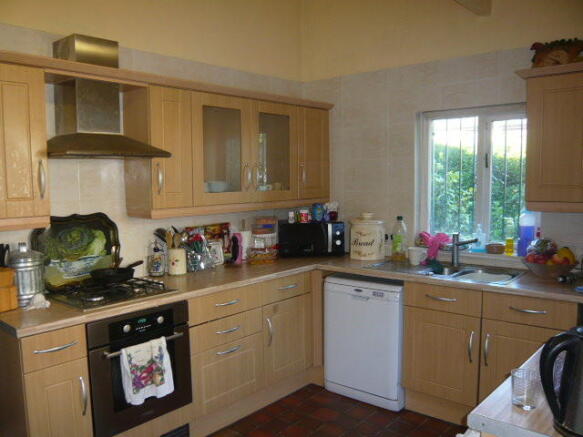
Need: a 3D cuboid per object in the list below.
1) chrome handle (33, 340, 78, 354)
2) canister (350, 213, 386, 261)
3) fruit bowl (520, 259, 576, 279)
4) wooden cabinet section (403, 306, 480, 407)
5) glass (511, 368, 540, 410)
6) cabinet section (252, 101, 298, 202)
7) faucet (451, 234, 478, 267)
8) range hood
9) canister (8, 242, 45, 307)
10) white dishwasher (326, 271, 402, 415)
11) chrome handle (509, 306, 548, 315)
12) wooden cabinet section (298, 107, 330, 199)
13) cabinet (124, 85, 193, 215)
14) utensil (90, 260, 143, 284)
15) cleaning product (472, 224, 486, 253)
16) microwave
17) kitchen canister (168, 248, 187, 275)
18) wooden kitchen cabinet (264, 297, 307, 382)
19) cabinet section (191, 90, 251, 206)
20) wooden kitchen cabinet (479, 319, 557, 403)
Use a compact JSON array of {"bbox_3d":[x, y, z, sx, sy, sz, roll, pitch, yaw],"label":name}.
[{"bbox_3d":[-1.057,0.584,2.119,0.030,0.015,0.192,2,5,40],"label":"chrome handle"},{"bbox_3d":[0.634,0.156,3.884,0.250,0.365,0.205,1,4,30],"label":"canister"},{"bbox_3d":[1.645,0.325,3.026,0.325,0.103,0.325,-1,4,0],"label":"fruit bowl"},{"bbox_3d":[1.083,0.813,3.068,0.500,0.563,0.560,3,6,41],"label":"wooden cabinet section"},{"bbox_3d":[0.621,0.456,1.255,0.068,0.090,0.068,2,5,40],"label":"glass"},{"bbox_3d":[-0.227,-0.485,3.543,0.310,0.714,0.500,3,6,41],"label":"cabinet section"},{"bbox_3d":[1.206,0.225,3.287,0.050,0.235,0.185,-4,5,-40],"label":"faucet"},{"bbox_3d":[-1.060,-0.644,2.555,0.500,0.650,0.600,2,5,40],"label":"range hood"},{"bbox_3d":[-1.400,0.293,2.498,0.180,0.320,0.180,-1,4,0],"label":"canister"},{"bbox_3d":[0.672,0.841,3.531,0.599,0.851,0.585,2,5,40],"label":"white dishwasher"},{"bbox_3d":[1.304,0.504,2.601,0.186,0.015,0.032,2,5,40],"label":"chrome handle"},{"bbox_3d":[0.068,-0.516,3.881,0.310,0.714,0.401,3,6,41],"label":"wooden cabinet section"},{"bbox_3d":[-0.843,-0.407,2.967,0.303,0.750,0.303,2,5,40],"label":"cabinet"},{"bbox_3d":[-1.023,0.324,2.832,0.260,0.085,0.385,0,4,19],"label":"utensil"},{"bbox_3d":[1.396,0.150,3.499,0.095,0.210,0.065,2,5,40],"label":"cleaning product"},{"bbox_3d":[0.154,0.178,3.920,0.515,0.280,0.350,-1,4,-2],"label":"microwave"},{"bbox_3d":[-0.804,0.309,3.336,0.120,0.168,0.120,-1,4,0],"label":"kitchen canister"},{"bbox_3d":[-0.229,0.856,3.560,0.550,0.566,0.520,2,5,40],"label":"wooden kitchen cabinet"},{"bbox_3d":[-0.553,-0.450,3.168,0.310,0.714,0.502,3,6,41],"label":"cabinet section"},{"bbox_3d":[1.516,0.872,2.894,0.494,0.566,0.550,2,5,40],"label":"wooden kitchen cabinet"}]

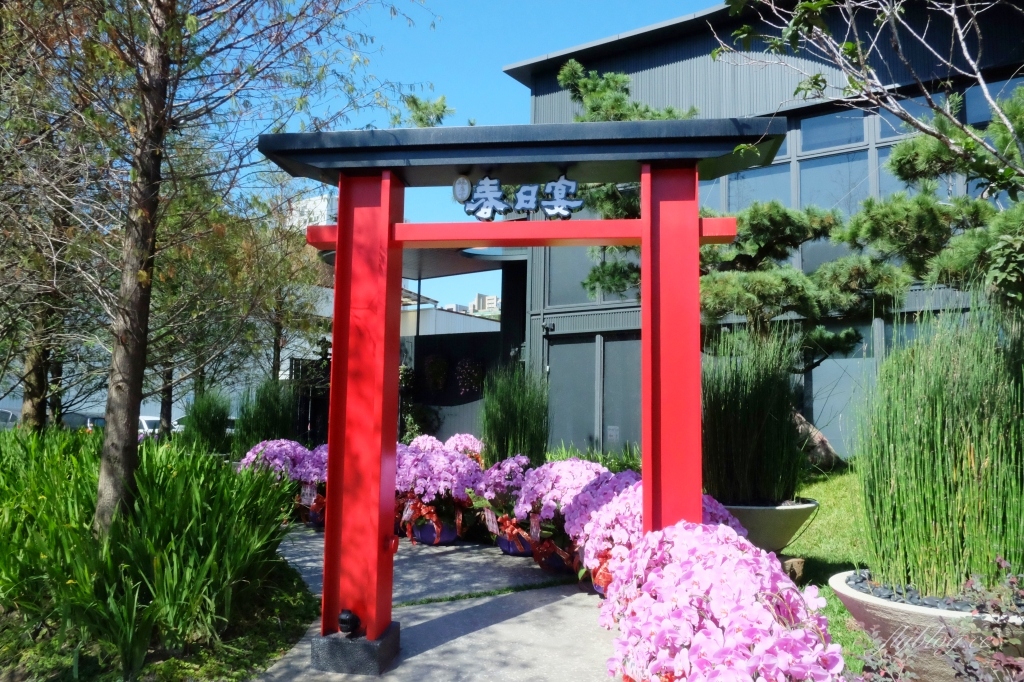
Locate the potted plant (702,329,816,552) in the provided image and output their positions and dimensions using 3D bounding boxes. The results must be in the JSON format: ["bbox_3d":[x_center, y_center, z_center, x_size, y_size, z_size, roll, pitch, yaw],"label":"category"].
[{"bbox_3d":[2.418,0.991,7.442,1.070,2.181,1.070,-1,-6,18],"label":"potted plant"}]

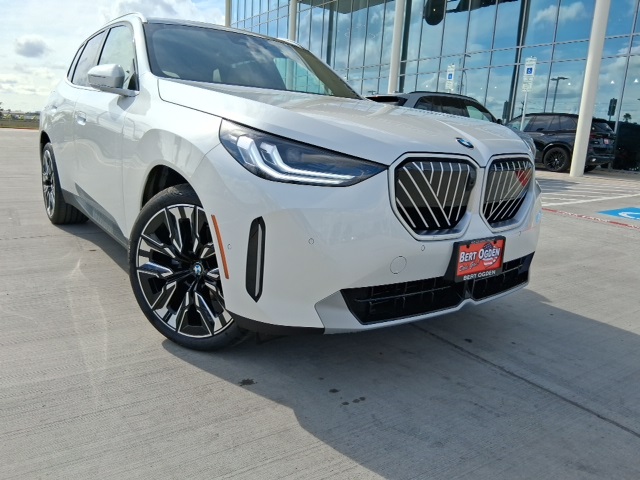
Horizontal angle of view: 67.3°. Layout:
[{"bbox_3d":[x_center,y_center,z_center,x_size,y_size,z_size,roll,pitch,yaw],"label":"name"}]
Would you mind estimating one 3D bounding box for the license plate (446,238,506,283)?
[{"bbox_3d":[0.651,0.076,1.956,0.320,0.165,0.030,-5,15,-38],"label":"license plate"}]

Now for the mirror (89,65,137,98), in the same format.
[{"bbox_3d":[-1.063,-0.823,2.474,0.220,0.145,0.200,-5,15,-38],"label":"mirror"}]

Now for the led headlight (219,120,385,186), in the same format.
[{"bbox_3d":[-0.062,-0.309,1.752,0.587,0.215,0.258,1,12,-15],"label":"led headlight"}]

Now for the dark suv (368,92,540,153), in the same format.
[{"bbox_3d":[2.750,-2.250,10.850,4.800,1.700,1.950,-4,14,-36],"label":"dark suv"}]

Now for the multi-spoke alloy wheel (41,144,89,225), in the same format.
[{"bbox_3d":[-2.289,-0.497,4.334,0.270,0.735,0.735,-5,15,-38],"label":"multi-spoke alloy wheel"}]

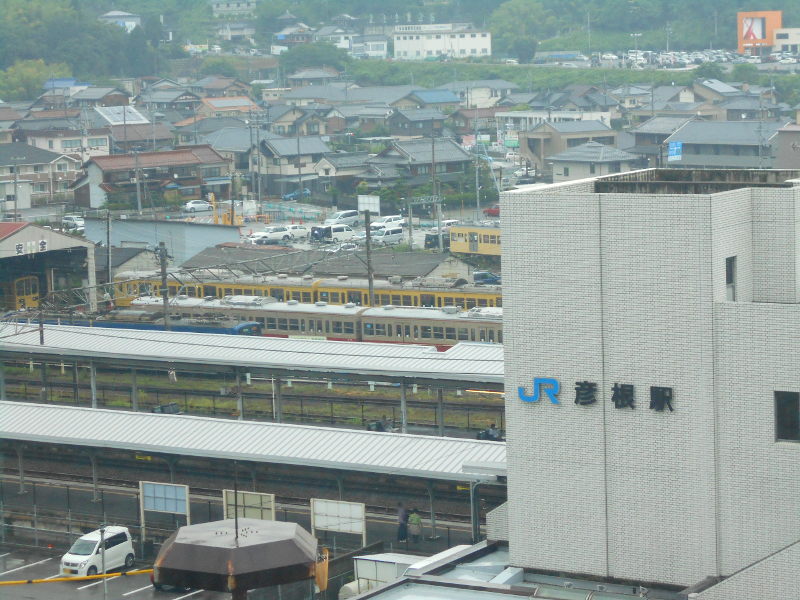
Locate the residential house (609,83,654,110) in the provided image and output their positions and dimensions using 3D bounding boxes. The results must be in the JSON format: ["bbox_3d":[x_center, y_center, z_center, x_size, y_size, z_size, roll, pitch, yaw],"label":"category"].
[{"bbox_3d":[54.292,-46.686,530.000,7.900,7.400,6.900,-8,9,-40],"label":"residential house"}]

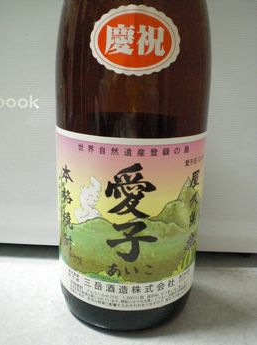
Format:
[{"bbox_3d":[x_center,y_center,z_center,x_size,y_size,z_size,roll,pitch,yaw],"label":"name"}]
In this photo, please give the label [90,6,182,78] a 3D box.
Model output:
[{"bbox_3d":[0.004,-0.071,0.206,0.050,0.037,0.007,0,12,0],"label":"label"}]

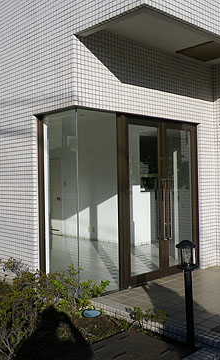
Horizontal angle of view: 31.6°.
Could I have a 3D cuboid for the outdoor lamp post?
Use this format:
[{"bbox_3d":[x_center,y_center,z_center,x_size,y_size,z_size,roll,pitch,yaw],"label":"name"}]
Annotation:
[{"bbox_3d":[0.668,0.989,3.320,0.170,0.930,0.170,-1,1,0],"label":"outdoor lamp post"}]

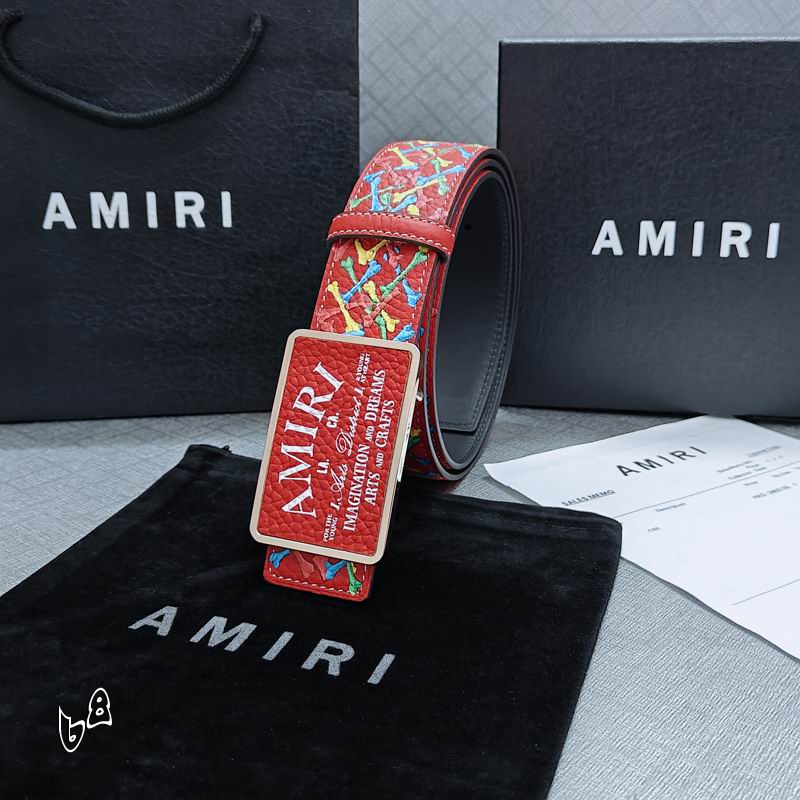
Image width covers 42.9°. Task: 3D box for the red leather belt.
[{"bbox_3d":[0.005,-0.028,0.415,0.049,0.141,0.201,8,22,18],"label":"red leather belt"}]

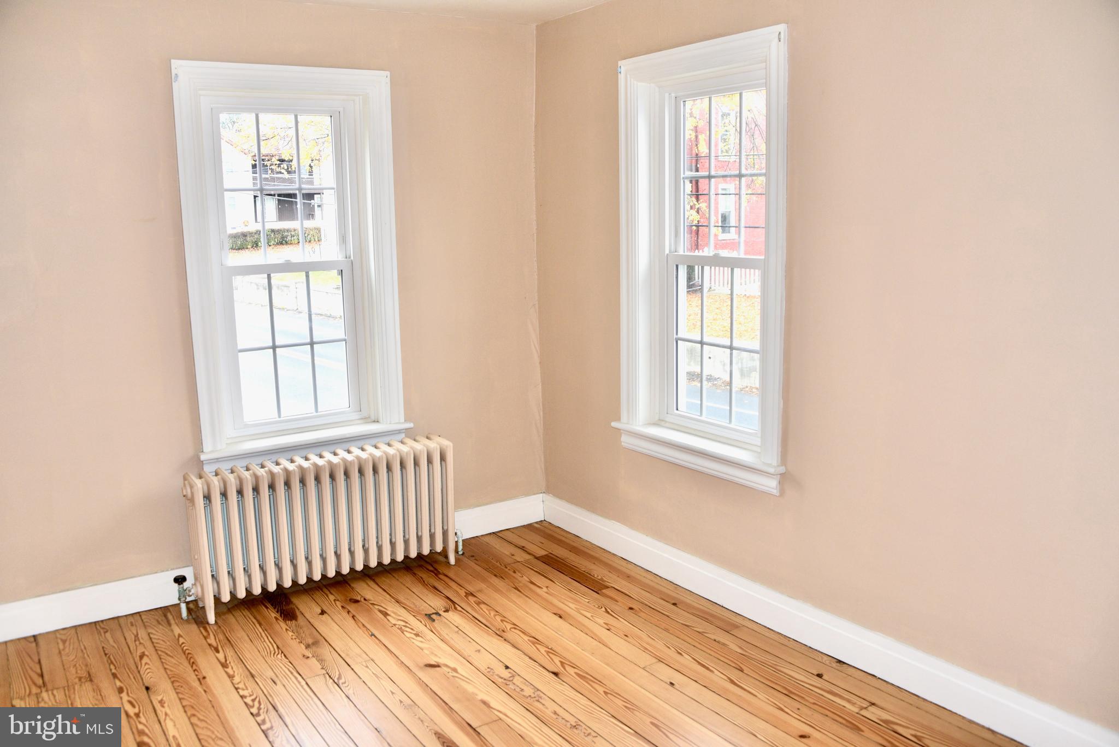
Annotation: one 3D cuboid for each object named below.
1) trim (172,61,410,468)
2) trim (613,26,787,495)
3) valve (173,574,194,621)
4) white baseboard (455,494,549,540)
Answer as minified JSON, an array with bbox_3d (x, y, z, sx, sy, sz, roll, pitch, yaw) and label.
[{"bbox_3d":[-1.151,-0.451,3.809,0.935,1.691,0.170,-7,11,-32],"label":"trim"},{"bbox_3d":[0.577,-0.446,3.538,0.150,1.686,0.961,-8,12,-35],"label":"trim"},{"bbox_3d":[-1.514,0.904,3.525,0.072,0.180,0.050,-7,11,-32],"label":"valve"},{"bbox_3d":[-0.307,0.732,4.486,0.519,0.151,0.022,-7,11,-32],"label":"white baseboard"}]

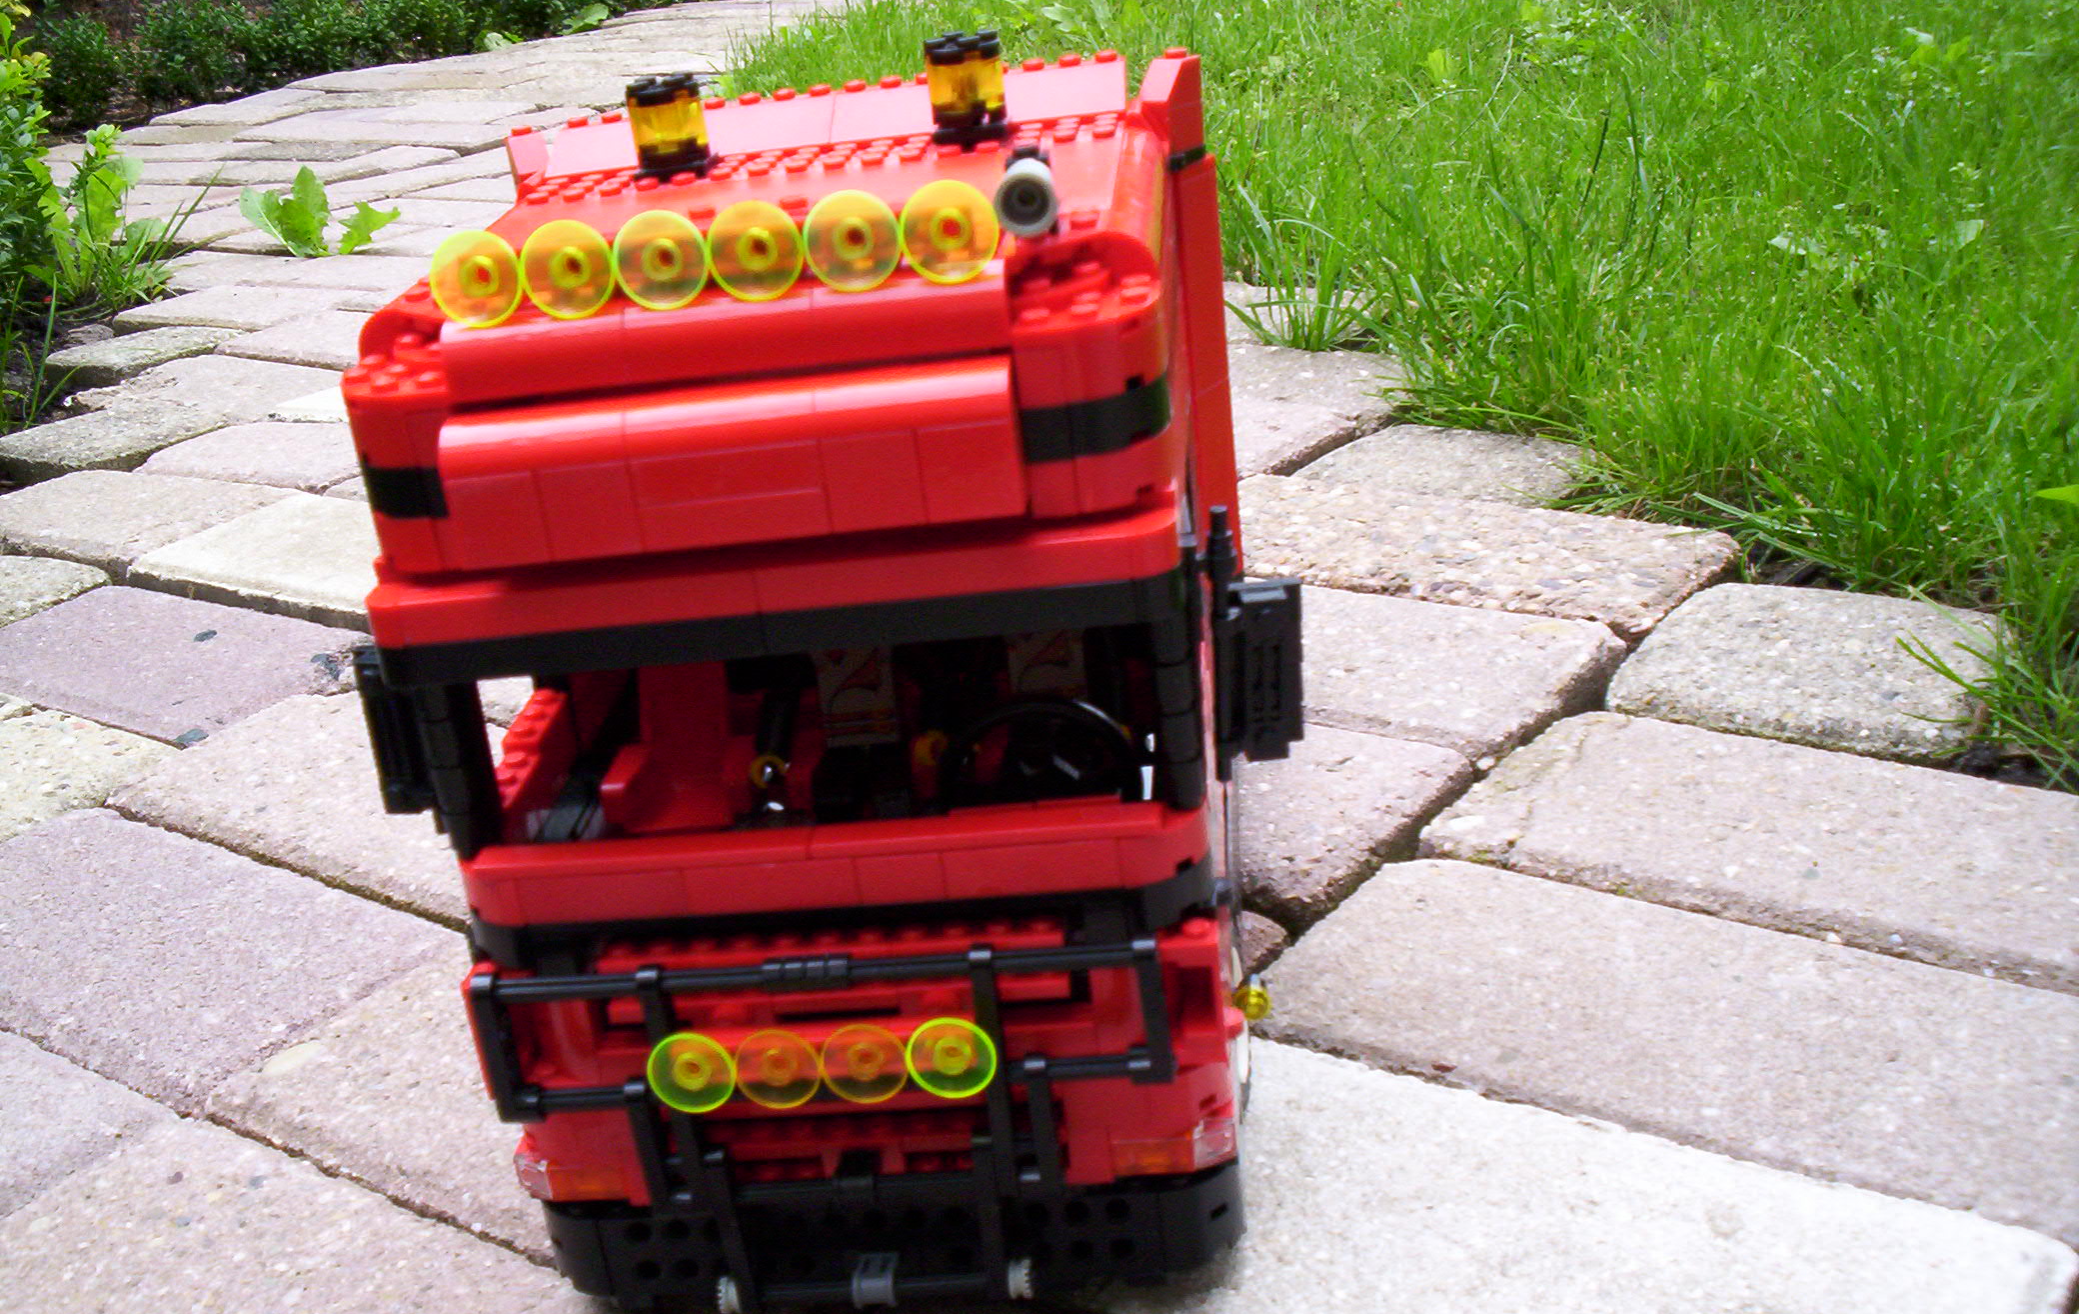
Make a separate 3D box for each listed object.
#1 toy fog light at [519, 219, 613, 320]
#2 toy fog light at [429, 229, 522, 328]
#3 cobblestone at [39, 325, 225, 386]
[{"bbox_3d":[-0.077,-0.064,0.368,0.016,0.016,0.006,-4,5,8],"label":"toy fog light"},{"bbox_3d":[-0.093,-0.063,0.370,0.016,0.016,0.006,-4,5,8],"label":"toy fog light"},{"bbox_3d":[-0.647,-0.201,1.615,0.108,0.050,0.108,5,23,30],"label":"cobblestone"}]

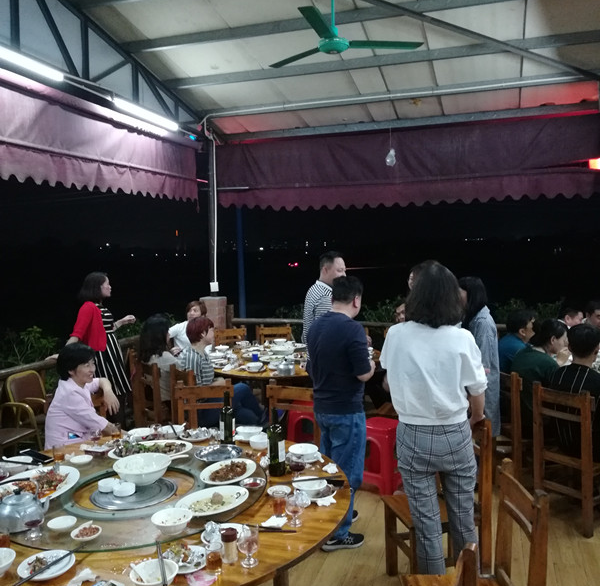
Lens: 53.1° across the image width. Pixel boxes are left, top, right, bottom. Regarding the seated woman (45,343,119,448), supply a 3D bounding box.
[{"bbox_3d":[-1.102,0.921,3.499,0.640,1.270,0.480,-1,4,5],"label":"seated woman"}]

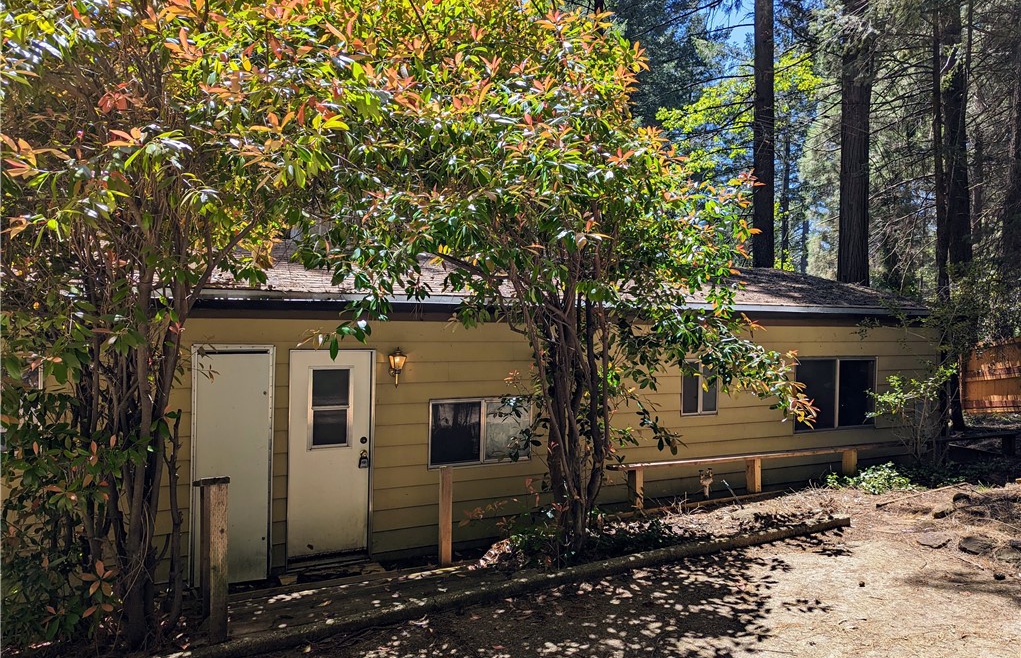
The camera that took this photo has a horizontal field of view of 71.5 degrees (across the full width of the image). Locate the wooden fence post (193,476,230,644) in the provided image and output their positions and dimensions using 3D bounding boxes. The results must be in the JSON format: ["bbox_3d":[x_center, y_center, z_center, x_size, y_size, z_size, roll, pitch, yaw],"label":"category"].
[{"bbox_3d":[-2.139,1.650,5.100,0.190,1.125,0.190,1,2,-26],"label":"wooden fence post"}]

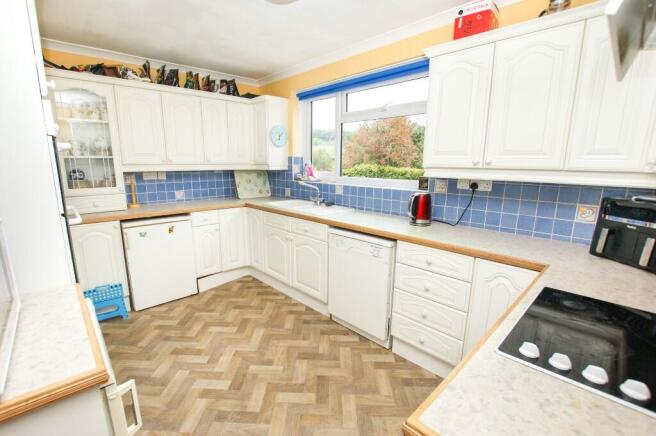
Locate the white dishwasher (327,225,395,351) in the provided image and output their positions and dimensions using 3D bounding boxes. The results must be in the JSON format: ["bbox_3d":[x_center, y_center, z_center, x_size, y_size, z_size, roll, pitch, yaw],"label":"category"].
[{"bbox_3d":[0.445,0.495,2.368,0.610,0.830,0.590,11,15,44],"label":"white dishwasher"}]

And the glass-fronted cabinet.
[{"bbox_3d":[-2.233,-0.634,2.528,0.320,1.143,0.469,11,15,44],"label":"glass-fronted cabinet"}]

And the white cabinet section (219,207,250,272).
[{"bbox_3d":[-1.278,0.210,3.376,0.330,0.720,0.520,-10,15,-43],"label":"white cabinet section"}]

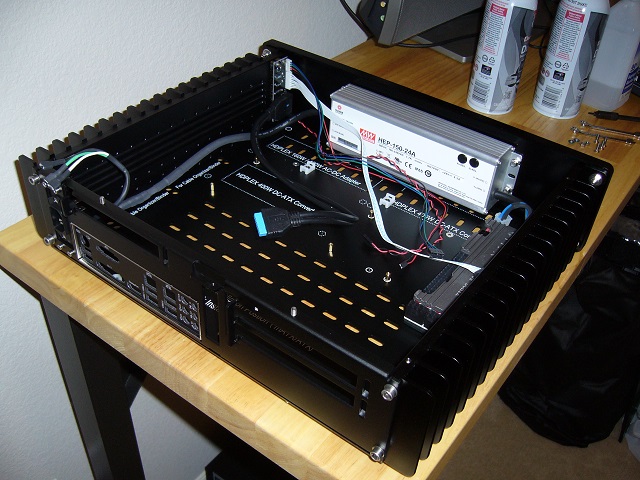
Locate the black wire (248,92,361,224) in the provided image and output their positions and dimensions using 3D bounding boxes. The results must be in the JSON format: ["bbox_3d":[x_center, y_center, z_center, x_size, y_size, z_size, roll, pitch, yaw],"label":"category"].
[{"bbox_3d":[-0.018,-0.089,0.713,0.168,0.064,0.127,27,44,25],"label":"black wire"}]

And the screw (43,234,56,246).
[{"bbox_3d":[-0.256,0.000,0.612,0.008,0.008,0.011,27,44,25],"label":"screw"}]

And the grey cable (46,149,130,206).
[{"bbox_3d":[-0.214,-0.054,0.609,0.037,0.073,0.076,27,44,25],"label":"grey cable"}]

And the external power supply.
[{"bbox_3d":[0.108,-0.108,0.745,0.229,0.068,0.039,27,44,26],"label":"external power supply"}]

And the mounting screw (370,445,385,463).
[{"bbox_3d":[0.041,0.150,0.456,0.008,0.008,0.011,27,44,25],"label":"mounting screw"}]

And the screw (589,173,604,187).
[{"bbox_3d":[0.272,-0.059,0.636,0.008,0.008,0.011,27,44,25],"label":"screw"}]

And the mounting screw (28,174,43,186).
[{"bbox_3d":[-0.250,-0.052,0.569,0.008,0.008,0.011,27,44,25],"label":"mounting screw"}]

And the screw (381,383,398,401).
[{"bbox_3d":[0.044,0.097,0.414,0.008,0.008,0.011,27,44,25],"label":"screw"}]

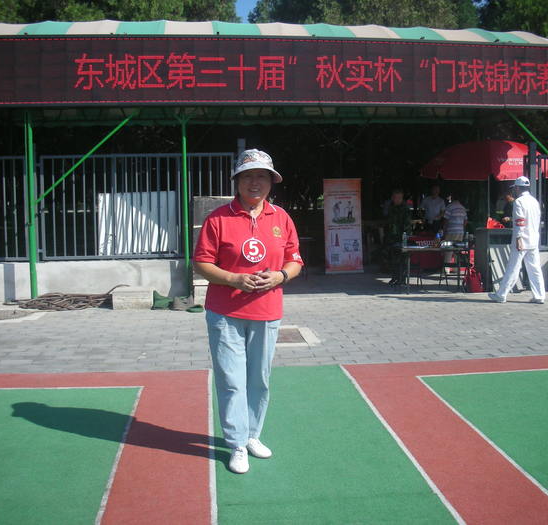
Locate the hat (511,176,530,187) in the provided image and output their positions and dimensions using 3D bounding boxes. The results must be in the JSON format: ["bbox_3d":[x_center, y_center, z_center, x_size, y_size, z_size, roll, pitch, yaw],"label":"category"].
[{"bbox_3d":[3.143,-1.033,9.025,0.260,0.130,0.190,3,7,34],"label":"hat"}]

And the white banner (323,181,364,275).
[{"bbox_3d":[1.198,-0.626,12.200,0.655,1.630,0.140,-3,6,-12],"label":"white banner"}]

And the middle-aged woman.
[{"bbox_3d":[-0.147,0.245,3.709,0.540,1.635,0.420,-1,6,-6],"label":"middle-aged woman"}]

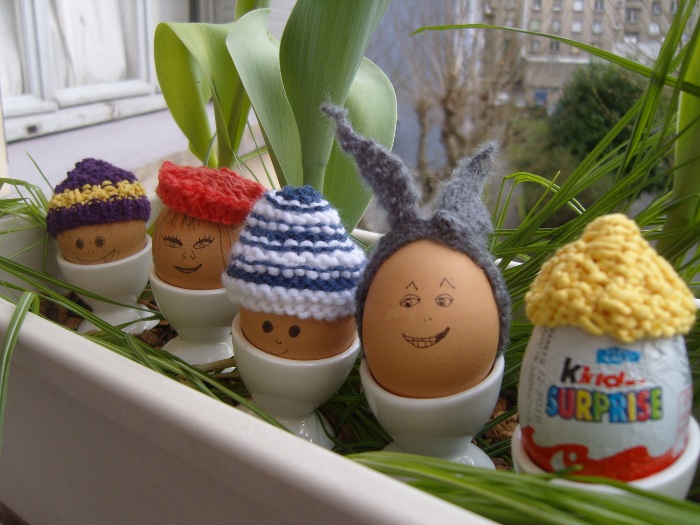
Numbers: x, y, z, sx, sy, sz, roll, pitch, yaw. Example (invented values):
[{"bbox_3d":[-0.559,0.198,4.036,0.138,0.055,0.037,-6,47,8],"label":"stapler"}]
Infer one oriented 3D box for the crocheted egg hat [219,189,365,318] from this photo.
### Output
[{"bbox_3d":[-0.017,-0.006,0.256,0.053,0.047,0.052,8,15,11],"label":"crocheted egg hat"}]

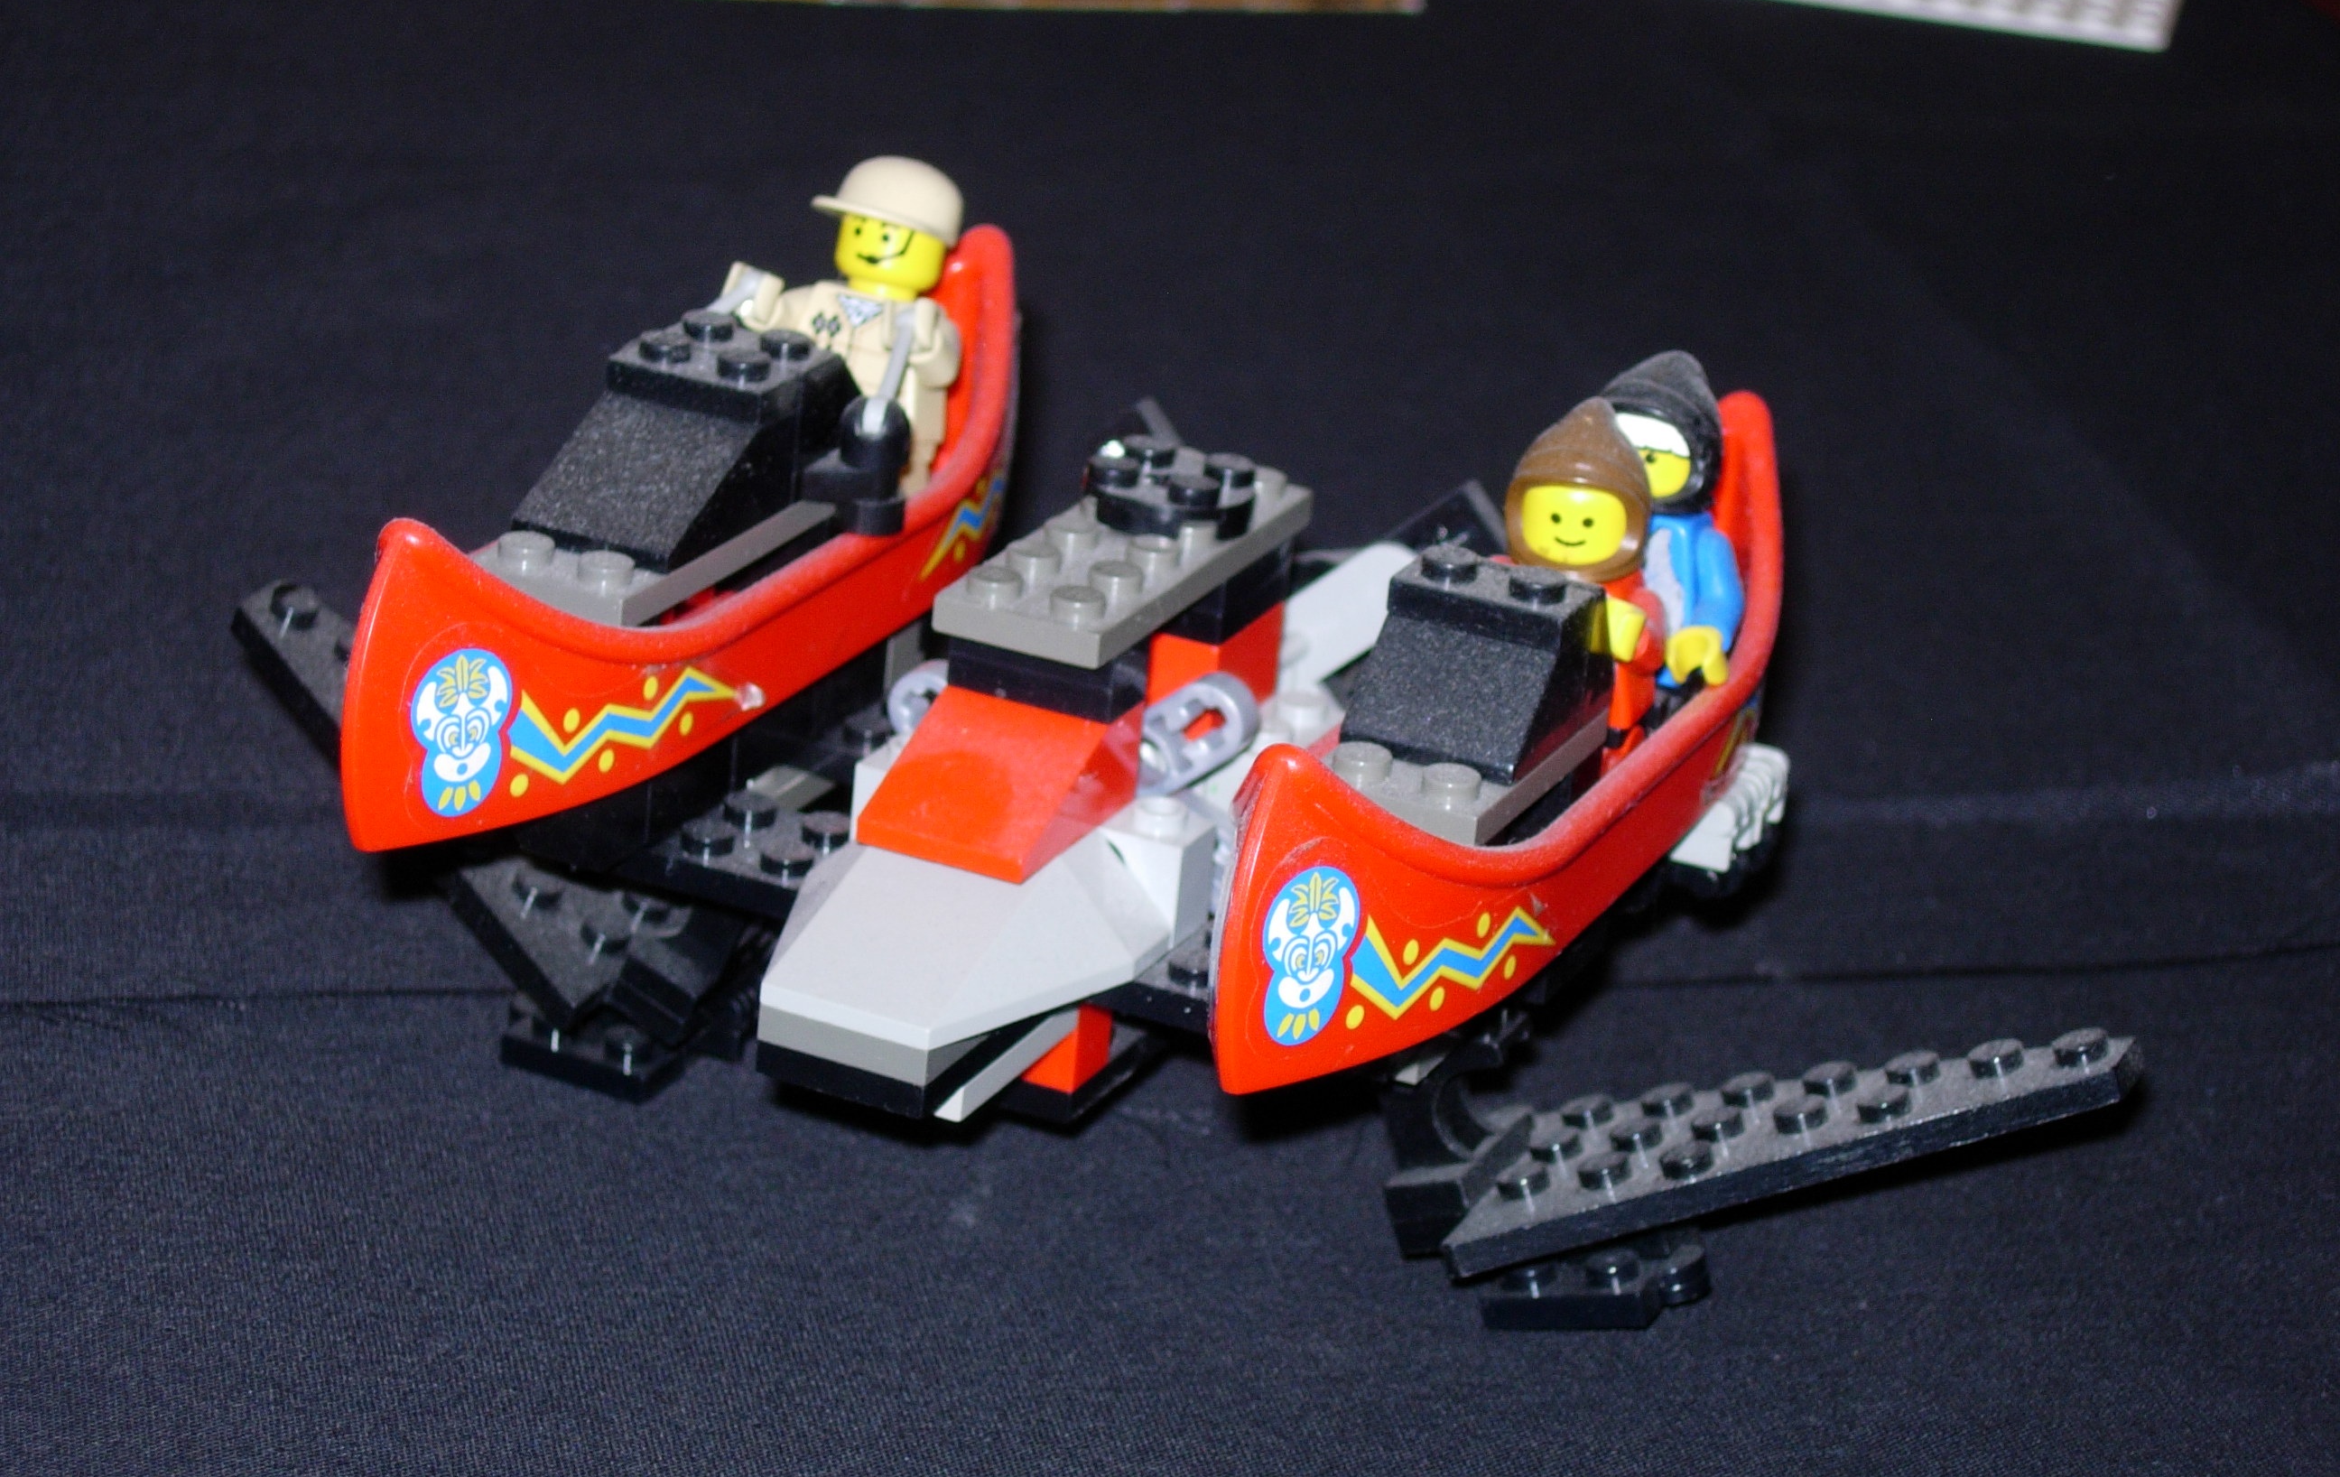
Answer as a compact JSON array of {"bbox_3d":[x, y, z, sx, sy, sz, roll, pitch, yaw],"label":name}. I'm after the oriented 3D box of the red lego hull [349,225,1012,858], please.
[{"bbox_3d":[-0.042,-0.020,0.571,0.027,0.031,0.129,14,23,20],"label":"red lego hull"}]

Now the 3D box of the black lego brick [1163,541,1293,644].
[{"bbox_3d":[0.001,-0.016,0.572,0.016,0.007,0.016,14,23,20],"label":"black lego brick"}]

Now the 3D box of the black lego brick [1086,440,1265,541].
[{"bbox_3d":[0.000,-0.022,0.566,0.016,0.005,0.016,14,23,20],"label":"black lego brick"}]

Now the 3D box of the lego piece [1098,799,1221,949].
[{"bbox_3d":[-0.001,0.011,0.550,0.008,0.011,0.008,14,23,20],"label":"lego piece"}]

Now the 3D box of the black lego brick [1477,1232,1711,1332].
[{"bbox_3d":[0.039,0.048,0.557,0.020,0.005,0.011,-4,19,31],"label":"black lego brick"}]

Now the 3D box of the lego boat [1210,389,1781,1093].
[{"bbox_3d":[0.030,-0.002,0.543,0.027,0.031,0.129,14,23,20],"label":"lego boat"}]

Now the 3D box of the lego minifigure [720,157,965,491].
[{"bbox_3d":[-0.030,-0.035,0.598,0.024,0.043,0.021,14,23,20],"label":"lego minifigure"}]

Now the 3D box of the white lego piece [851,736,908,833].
[{"bbox_3d":[-0.023,0.006,0.558,0.008,0.011,0.008,14,23,20],"label":"white lego piece"}]

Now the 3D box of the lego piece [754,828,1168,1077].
[{"bbox_3d":[-0.021,0.016,0.538,0.032,0.011,0.032,14,23,20],"label":"lego piece"}]

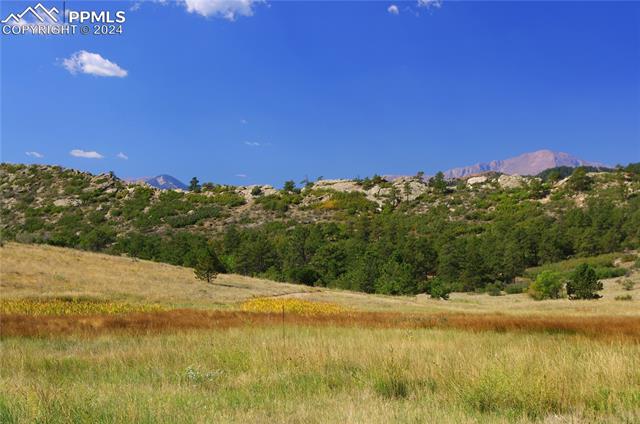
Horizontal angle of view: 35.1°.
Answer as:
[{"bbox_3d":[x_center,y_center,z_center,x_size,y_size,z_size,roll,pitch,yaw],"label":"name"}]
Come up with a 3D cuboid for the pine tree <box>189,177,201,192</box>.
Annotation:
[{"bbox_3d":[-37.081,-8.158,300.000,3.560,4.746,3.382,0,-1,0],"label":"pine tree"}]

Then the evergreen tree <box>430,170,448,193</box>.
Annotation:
[{"bbox_3d":[34.053,-8.631,290.000,5.592,6.251,5.312,0,-1,0],"label":"evergreen tree"}]

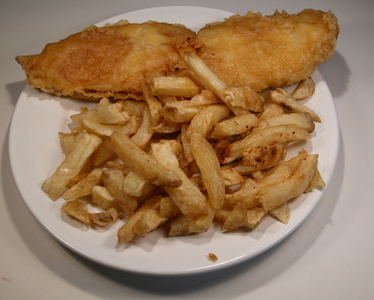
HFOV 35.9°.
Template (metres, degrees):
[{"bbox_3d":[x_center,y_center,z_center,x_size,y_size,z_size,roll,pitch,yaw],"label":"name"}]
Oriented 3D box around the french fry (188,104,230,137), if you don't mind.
[{"bbox_3d":[0.019,-0.022,0.461,0.033,0.012,0.013,-33,60,-29],"label":"french fry"}]

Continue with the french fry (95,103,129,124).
[{"bbox_3d":[-0.061,-0.029,0.473,0.026,0.011,0.016,2,56,2],"label":"french fry"}]

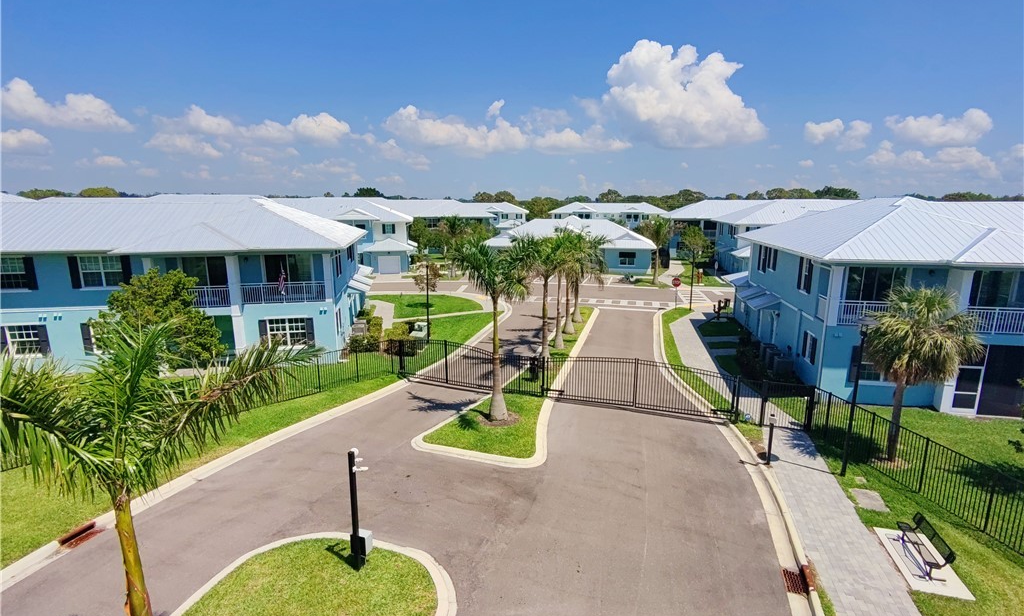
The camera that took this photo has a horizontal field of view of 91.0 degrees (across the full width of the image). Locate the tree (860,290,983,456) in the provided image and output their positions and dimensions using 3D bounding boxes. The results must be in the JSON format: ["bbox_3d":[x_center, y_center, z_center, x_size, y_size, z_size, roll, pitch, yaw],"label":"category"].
[{"bbox_3d":[13.022,2.204,16.255,2.900,5.800,2.900,0,11,0],"label":"tree"}]

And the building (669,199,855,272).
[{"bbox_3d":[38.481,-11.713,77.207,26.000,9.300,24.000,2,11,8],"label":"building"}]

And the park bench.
[{"bbox_3d":[10.282,5.960,12.602,0.630,0.830,1.740,3,12,17],"label":"park bench"}]

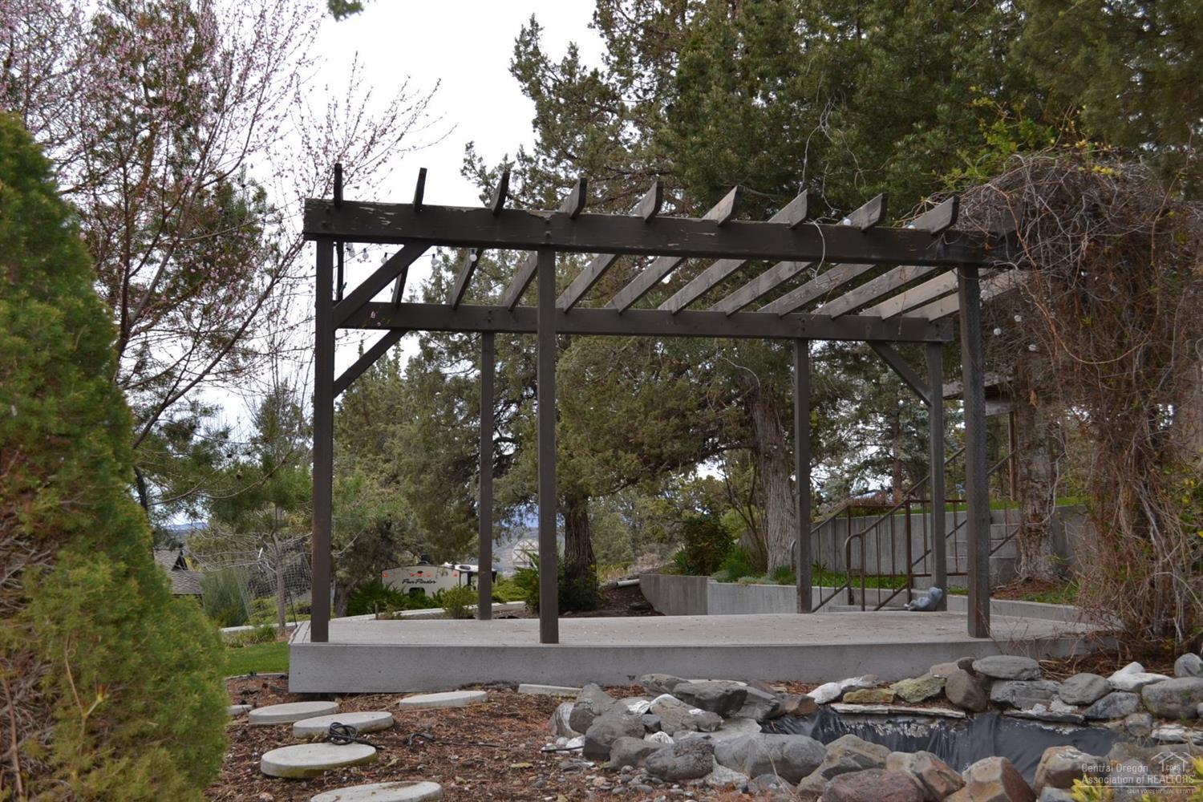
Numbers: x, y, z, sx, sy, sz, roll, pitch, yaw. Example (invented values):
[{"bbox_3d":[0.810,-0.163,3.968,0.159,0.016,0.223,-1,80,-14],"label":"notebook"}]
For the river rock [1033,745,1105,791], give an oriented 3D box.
[{"bbox_3d":[1.579,1.241,4.400,0.230,0.155,0.210,-3,-7,19],"label":"river rock"}]

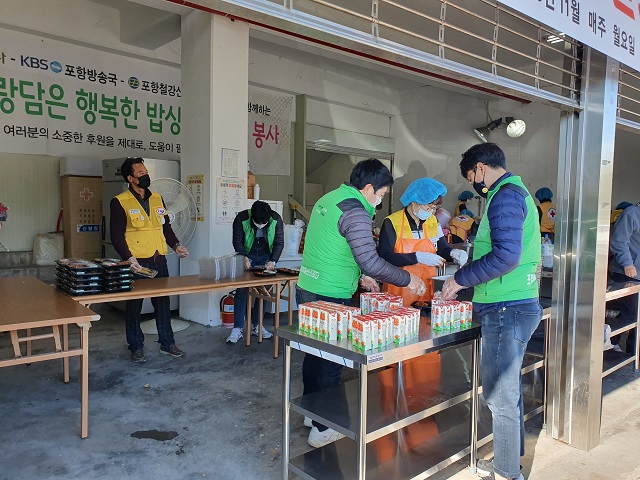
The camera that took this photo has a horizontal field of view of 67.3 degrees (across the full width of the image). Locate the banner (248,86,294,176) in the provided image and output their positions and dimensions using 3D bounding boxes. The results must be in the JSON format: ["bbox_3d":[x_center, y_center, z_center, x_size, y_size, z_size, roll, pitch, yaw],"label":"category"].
[{"bbox_3d":[-0.815,-1.797,7.999,0.880,1.380,0.020,-1,4,-40],"label":"banner"}]

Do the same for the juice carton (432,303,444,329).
[{"bbox_3d":[0.570,0.370,2.291,0.037,0.121,0.048,-1,4,-42],"label":"juice carton"}]

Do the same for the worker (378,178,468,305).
[{"bbox_3d":[0.693,0.366,3.280,0.510,1.570,0.420,0,3,-23],"label":"worker"}]

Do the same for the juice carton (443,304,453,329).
[{"bbox_3d":[0.613,0.371,2.293,0.037,0.121,0.048,-1,4,-42],"label":"juice carton"}]

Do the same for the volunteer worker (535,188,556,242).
[{"bbox_3d":[2.960,0.206,6.200,0.480,1.690,0.360,1,3,-12],"label":"volunteer worker"}]

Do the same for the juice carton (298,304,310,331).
[{"bbox_3d":[-0.066,0.360,2.239,0.037,0.121,0.048,-1,4,-42],"label":"juice carton"}]

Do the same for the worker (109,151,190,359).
[{"bbox_3d":[-1.536,0.163,4.330,0.560,1.780,0.450,-2,4,-45],"label":"worker"}]

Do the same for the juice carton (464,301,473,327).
[{"bbox_3d":[0.725,0.370,2.352,0.037,0.121,0.048,-1,4,-42],"label":"juice carton"}]

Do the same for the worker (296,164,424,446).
[{"bbox_3d":[0.244,0.341,2.900,0.600,1.640,0.500,-1,3,-35],"label":"worker"}]

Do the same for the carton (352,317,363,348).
[{"bbox_3d":[0.161,0.377,1.992,0.037,0.121,0.048,-1,4,-42],"label":"carton"}]

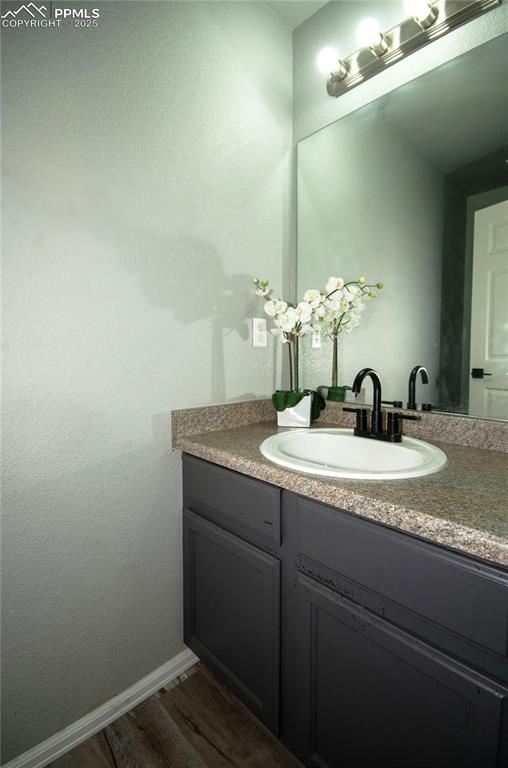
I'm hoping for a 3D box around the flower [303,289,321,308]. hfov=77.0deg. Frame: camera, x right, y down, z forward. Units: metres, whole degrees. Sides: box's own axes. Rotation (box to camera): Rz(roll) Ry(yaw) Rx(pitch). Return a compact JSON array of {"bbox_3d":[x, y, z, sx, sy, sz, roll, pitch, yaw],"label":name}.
[{"bbox_3d":[0.219,-0.324,1.210,0.065,0.072,0.035,1,6,9],"label":"flower"}]

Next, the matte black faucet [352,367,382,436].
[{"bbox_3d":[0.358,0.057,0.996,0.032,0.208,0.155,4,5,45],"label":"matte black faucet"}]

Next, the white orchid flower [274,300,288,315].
[{"bbox_3d":[0.103,-0.288,1.200,0.052,0.055,0.032,1,6,6],"label":"white orchid flower"}]

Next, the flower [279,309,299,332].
[{"bbox_3d":[0.128,-0.235,1.180,0.070,0.080,0.035,2,6,17],"label":"flower"}]

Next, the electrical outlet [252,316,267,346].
[{"bbox_3d":[0.024,-0.211,1.310,0.008,0.117,0.072,4,5,45],"label":"electrical outlet"}]

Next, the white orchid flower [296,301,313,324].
[{"bbox_3d":[0.190,-0.269,1.200,0.062,0.080,0.035,2,7,24],"label":"white orchid flower"}]

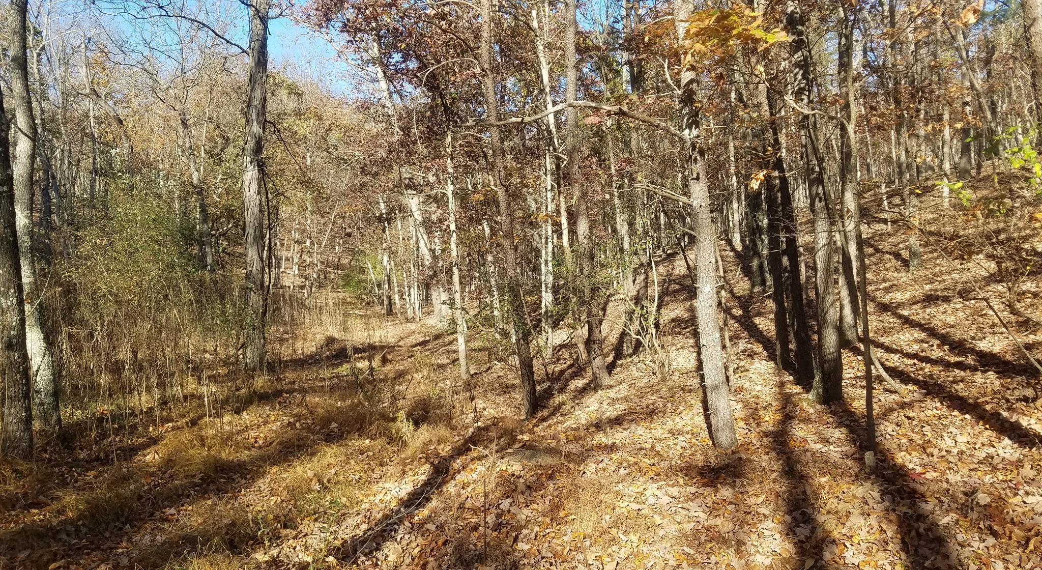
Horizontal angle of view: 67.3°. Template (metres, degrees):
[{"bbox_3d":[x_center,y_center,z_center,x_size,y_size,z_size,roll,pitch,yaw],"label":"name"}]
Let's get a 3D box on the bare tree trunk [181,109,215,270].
[{"bbox_3d":[-11.135,-3.300,27.000,0.280,5.799,0.260,-9,0,0],"label":"bare tree trunk"}]

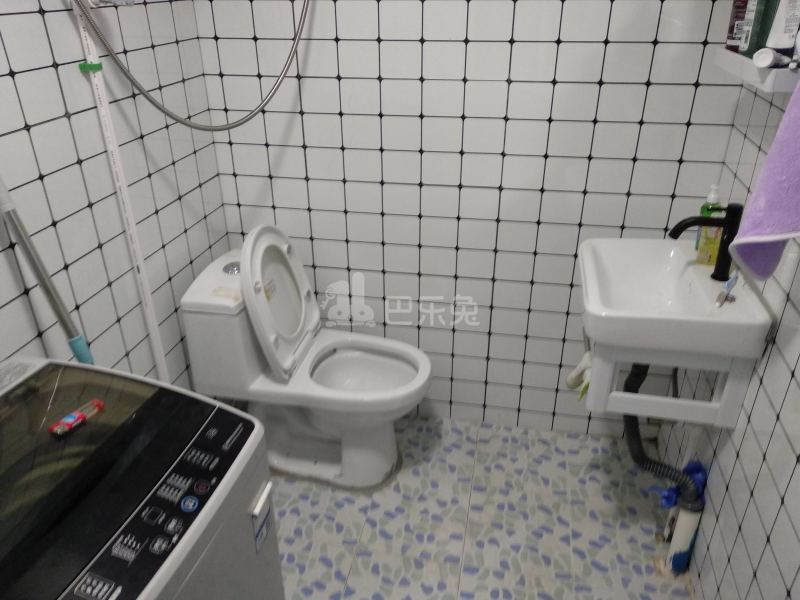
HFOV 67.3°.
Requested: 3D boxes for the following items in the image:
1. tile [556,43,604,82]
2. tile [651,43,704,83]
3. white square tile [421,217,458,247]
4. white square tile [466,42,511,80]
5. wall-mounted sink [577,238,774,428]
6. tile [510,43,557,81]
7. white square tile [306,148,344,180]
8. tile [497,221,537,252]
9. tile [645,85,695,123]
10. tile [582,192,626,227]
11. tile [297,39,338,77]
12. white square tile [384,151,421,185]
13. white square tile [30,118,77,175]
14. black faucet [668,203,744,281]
[{"bbox_3d":[0.475,-0.626,1.585,0.117,0.098,0.010,5,28,10],"label":"tile"},{"bbox_3d":[0.710,-0.606,1.545,0.117,0.098,0.010,5,28,10],"label":"tile"},{"bbox_3d":[0.125,-0.214,1.889,0.118,0.099,0.010,5,28,10],"label":"white square tile"},{"bbox_3d":[0.241,-0.648,1.634,0.119,0.100,0.010,5,28,10],"label":"white square tile"},{"bbox_3d":[0.622,0.068,1.500,0.370,0.300,0.460,6,28,11],"label":"wall-mounted sink"},{"bbox_3d":[0.357,-0.636,1.607,0.118,0.098,0.010,5,28,10],"label":"tile"},{"bbox_3d":[-0.230,-0.419,1.847,0.118,0.098,0.010,5,28,10],"label":"white square tile"},{"bbox_3d":[0.361,-0.194,1.848,0.119,0.099,0.010,5,28,10],"label":"tile"},{"bbox_3d":[0.710,-0.518,1.591,0.117,0.098,0.010,5,28,10],"label":"tile"},{"bbox_3d":[0.598,-0.264,1.762,0.118,0.099,0.010,5,28,10],"label":"tile"},{"bbox_3d":[-0.233,-0.687,1.714,0.119,0.100,0.010,5,28,10],"label":"tile"},{"bbox_3d":[0.006,-0.400,1.815,0.119,0.099,0.010,5,28,10],"label":"white square tile"},{"bbox_3d":[-0.717,-0.319,1.241,0.010,0.099,0.119,5,28,10],"label":"white square tile"},{"bbox_3d":[0.710,-0.134,1.406,0.158,0.185,0.047,5,28,10],"label":"black faucet"}]

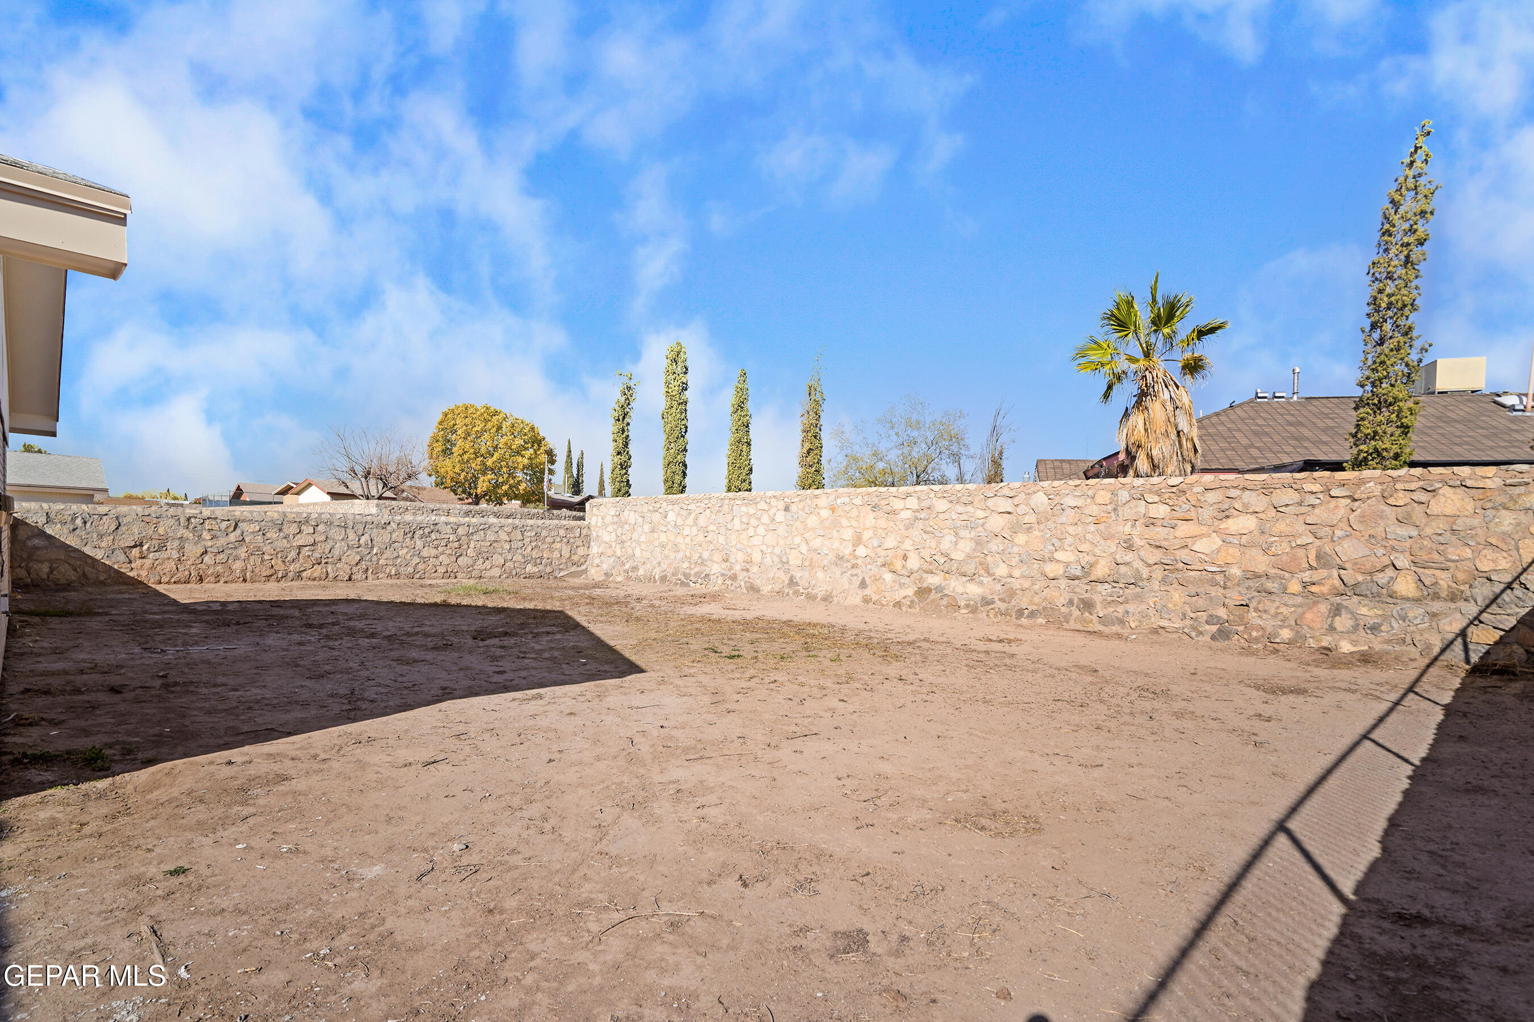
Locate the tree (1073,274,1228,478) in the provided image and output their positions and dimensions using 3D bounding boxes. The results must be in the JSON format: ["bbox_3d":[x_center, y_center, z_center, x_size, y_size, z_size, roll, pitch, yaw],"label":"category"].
[{"bbox_3d":[5.851,-1.060,10.411,2.360,5.120,2.310,0,-1,0],"label":"tree"}]

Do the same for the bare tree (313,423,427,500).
[{"bbox_3d":[-16.294,-0.937,28.010,4.480,5.220,4.260,0,-1,0],"label":"bare tree"}]

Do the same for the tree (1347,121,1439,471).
[{"bbox_3d":[8.076,-1.780,8.818,1.190,6.530,0.980,0,-1,0],"label":"tree"}]

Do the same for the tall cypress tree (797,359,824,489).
[{"bbox_3d":[0.873,-0.774,13.808,0.560,4.620,0.560,0,-1,0],"label":"tall cypress tree"}]

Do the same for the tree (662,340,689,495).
[{"bbox_3d":[-2.179,-1.259,16.213,0.630,5.630,0.630,0,-1,0],"label":"tree"}]

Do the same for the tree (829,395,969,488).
[{"bbox_3d":[3.885,-0.909,20.010,4.080,5.010,3.870,0,-1,0],"label":"tree"}]

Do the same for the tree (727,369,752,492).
[{"bbox_3d":[-0.602,-0.774,14.908,0.550,4.640,0.550,0,-1,0],"label":"tree"}]

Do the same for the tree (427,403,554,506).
[{"bbox_3d":[-13.778,-1.826,34.019,6.340,7.110,6.020,0,-1,0],"label":"tree"}]

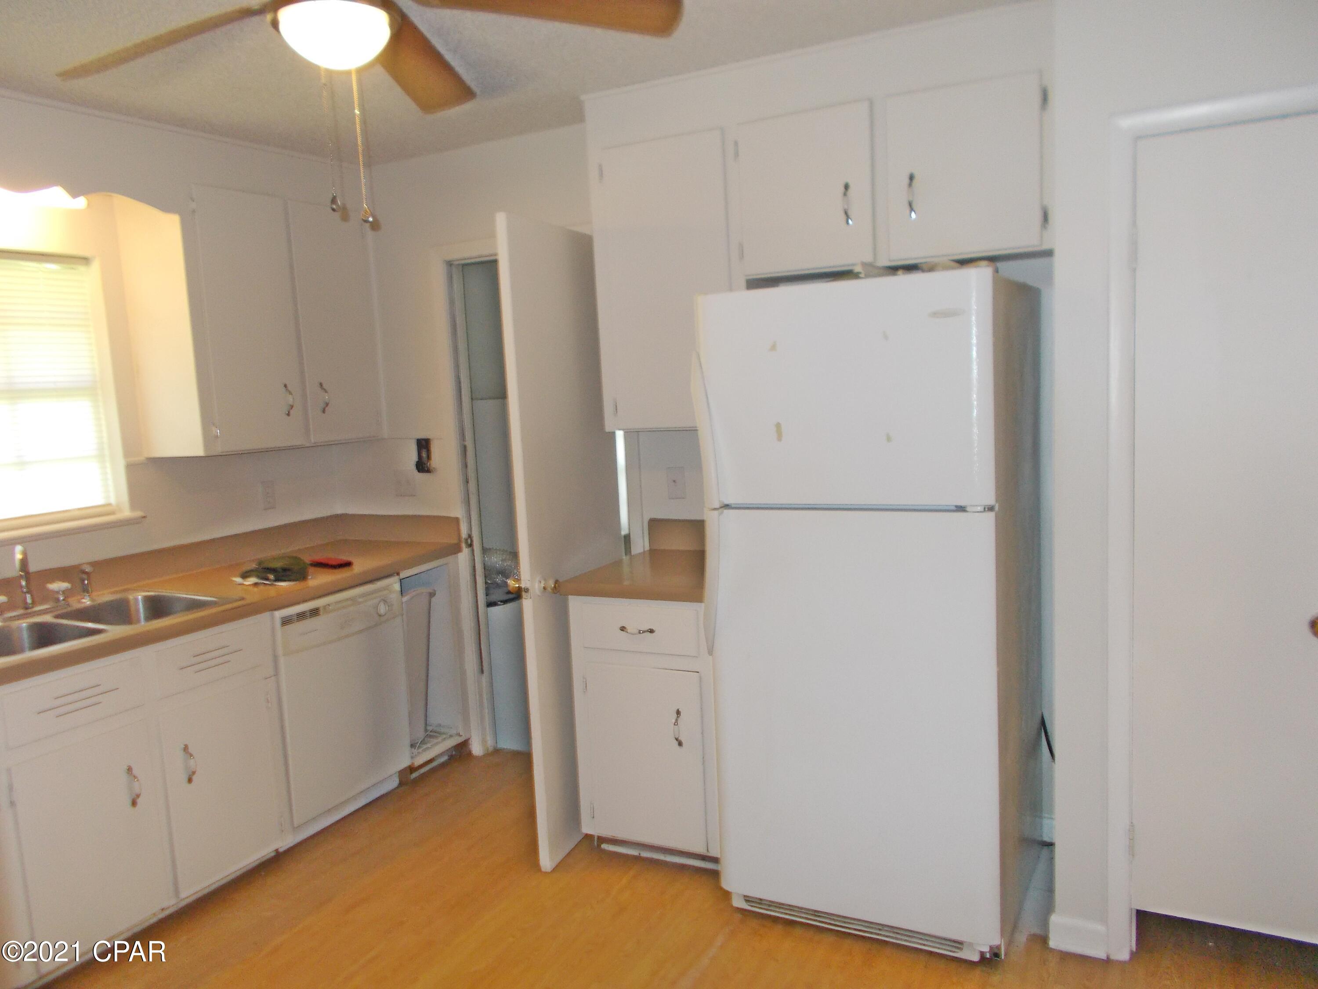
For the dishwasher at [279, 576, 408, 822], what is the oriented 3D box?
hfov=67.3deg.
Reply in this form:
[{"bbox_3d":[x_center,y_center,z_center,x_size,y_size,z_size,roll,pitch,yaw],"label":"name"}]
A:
[{"bbox_3d":[-1.387,0.746,3.760,0.590,0.792,0.595,1,8,28],"label":"dishwasher"}]

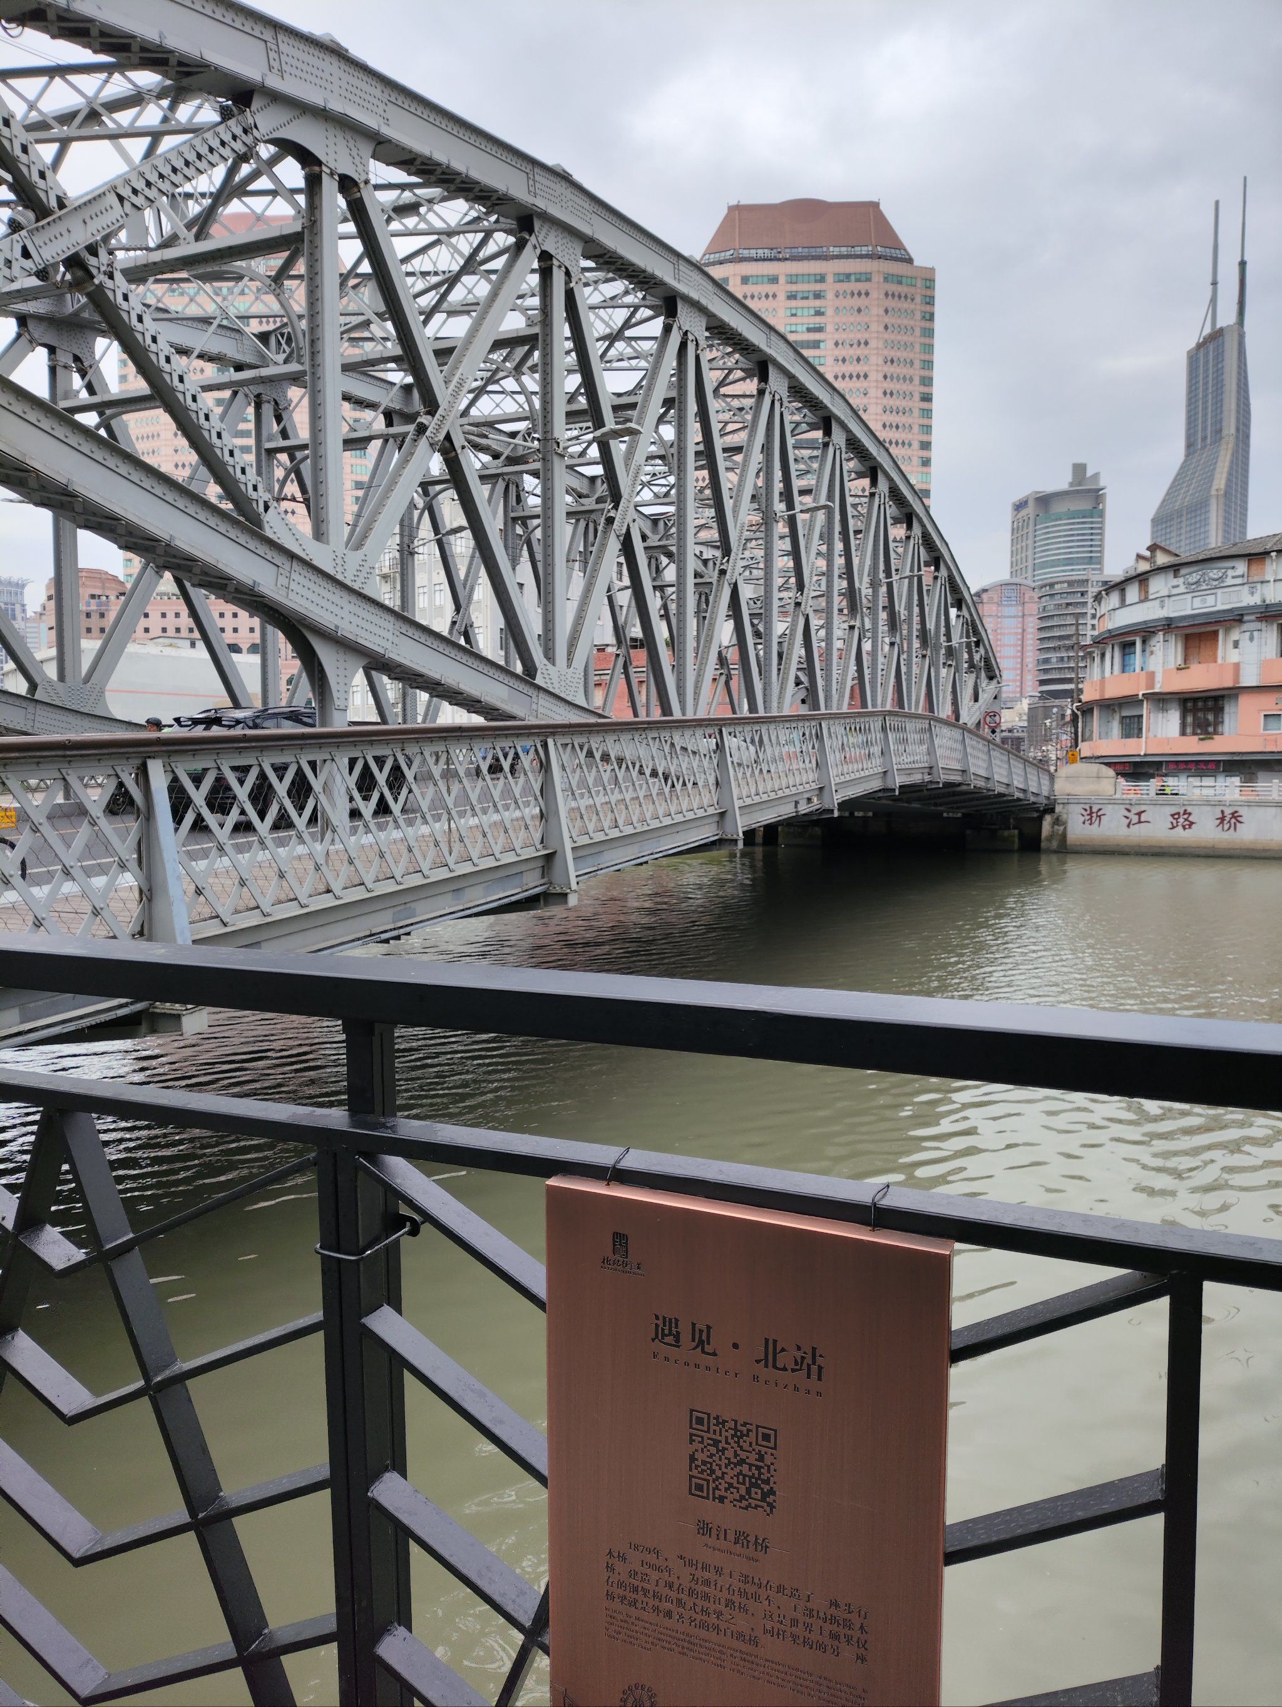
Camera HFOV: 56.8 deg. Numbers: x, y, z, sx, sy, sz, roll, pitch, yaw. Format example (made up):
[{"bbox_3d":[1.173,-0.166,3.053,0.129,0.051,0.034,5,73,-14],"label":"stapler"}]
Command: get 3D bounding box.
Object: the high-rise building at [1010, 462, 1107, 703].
[{"bbox_3d":[306.800,-175.700,879.100,48.000,222.000,54.000,0,4,-5],"label":"high-rise building"}]

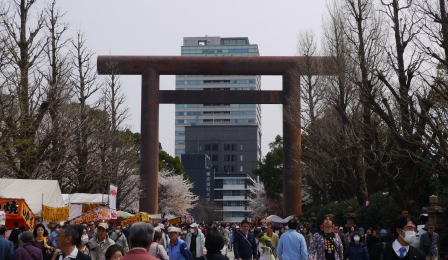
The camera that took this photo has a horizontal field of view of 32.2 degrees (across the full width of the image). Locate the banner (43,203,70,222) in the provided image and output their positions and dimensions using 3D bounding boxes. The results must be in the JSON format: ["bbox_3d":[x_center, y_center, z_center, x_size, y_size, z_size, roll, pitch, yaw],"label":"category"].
[{"bbox_3d":[-6.250,3.107,28.837,1.000,0.670,0.080,1,-7,-5],"label":"banner"}]

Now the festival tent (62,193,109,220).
[{"bbox_3d":[-7.312,4.961,40.699,3.000,3.300,3.200,0,-7,0],"label":"festival tent"}]

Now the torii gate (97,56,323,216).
[{"bbox_3d":[-0.314,2.107,106.043,34.100,25.000,2.600,0,-7,0],"label":"torii gate"}]

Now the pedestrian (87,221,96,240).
[{"bbox_3d":[-3.366,3.210,20.058,0.480,1.710,0.320,-1,-7,5],"label":"pedestrian"}]

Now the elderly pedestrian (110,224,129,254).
[{"bbox_3d":[-2.882,3.439,21.541,0.500,1.620,0.340,-2,-7,15],"label":"elderly pedestrian"}]

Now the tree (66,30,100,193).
[{"bbox_3d":[-12.105,0.585,66.430,3.400,18.300,3.200,0,-7,0],"label":"tree"}]

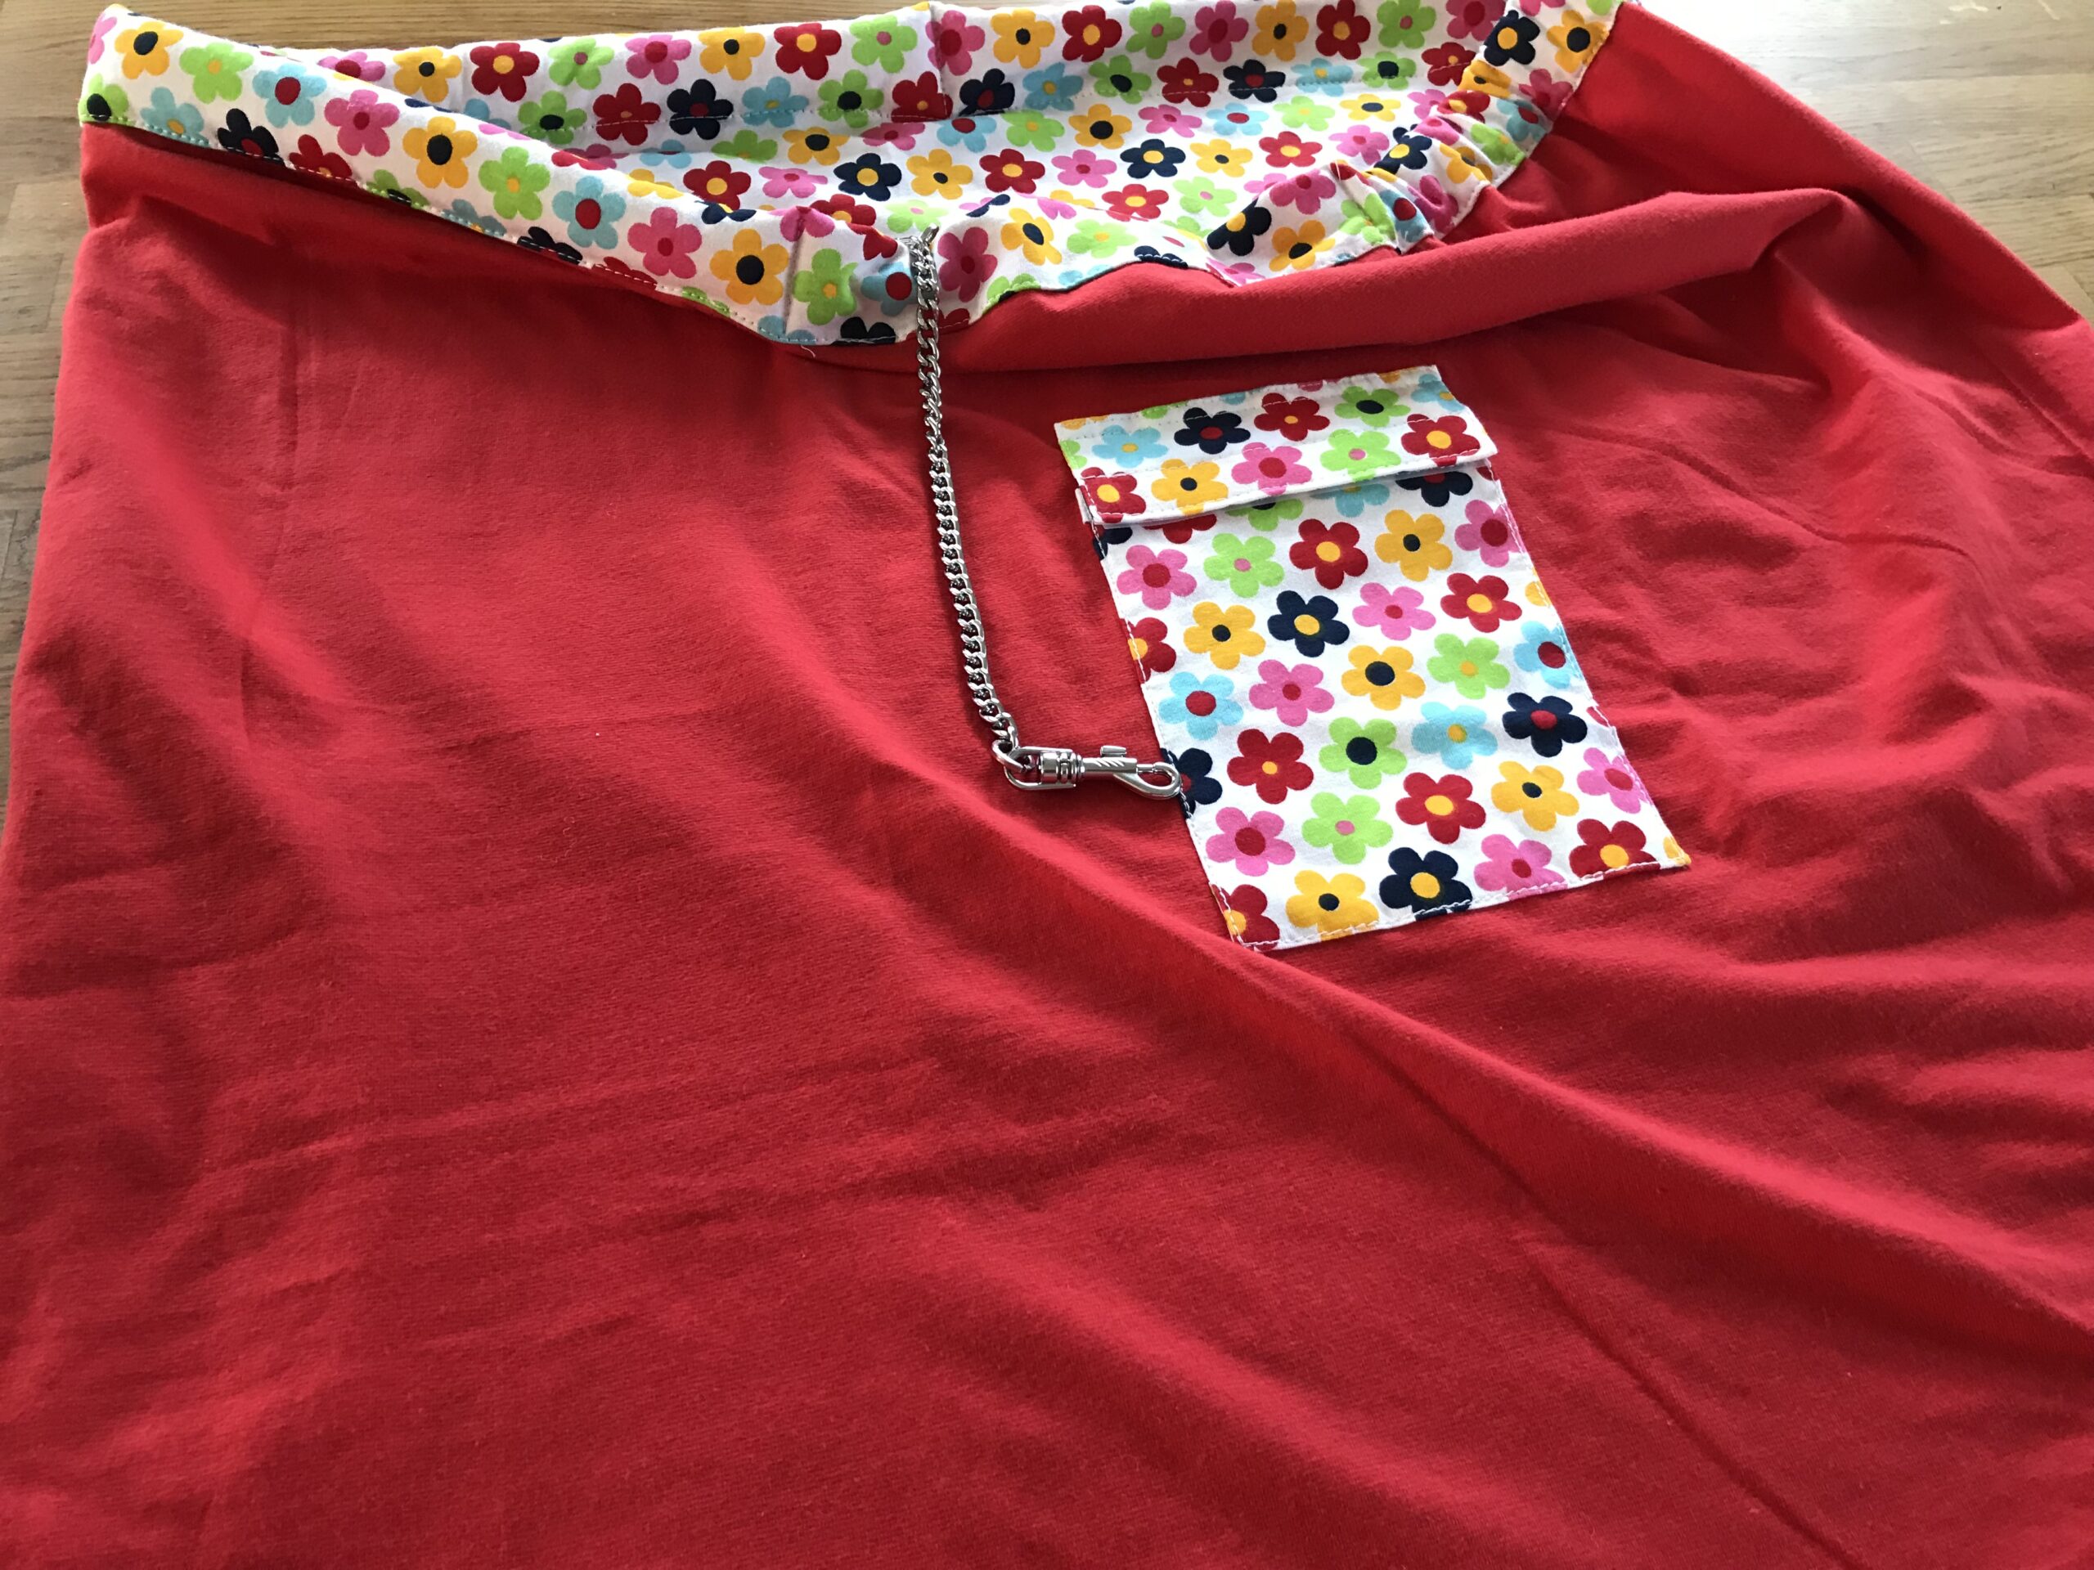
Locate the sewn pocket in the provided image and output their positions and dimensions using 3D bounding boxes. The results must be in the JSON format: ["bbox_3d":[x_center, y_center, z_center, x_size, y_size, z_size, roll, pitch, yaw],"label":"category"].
[{"bbox_3d":[0.098,-0.050,0.543,0.138,0.010,0.202,-13,62,-8],"label":"sewn pocket"}]

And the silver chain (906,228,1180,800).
[{"bbox_3d":[-0.006,-0.090,0.553,0.060,0.034,0.221,-8,69,-9],"label":"silver chain"}]

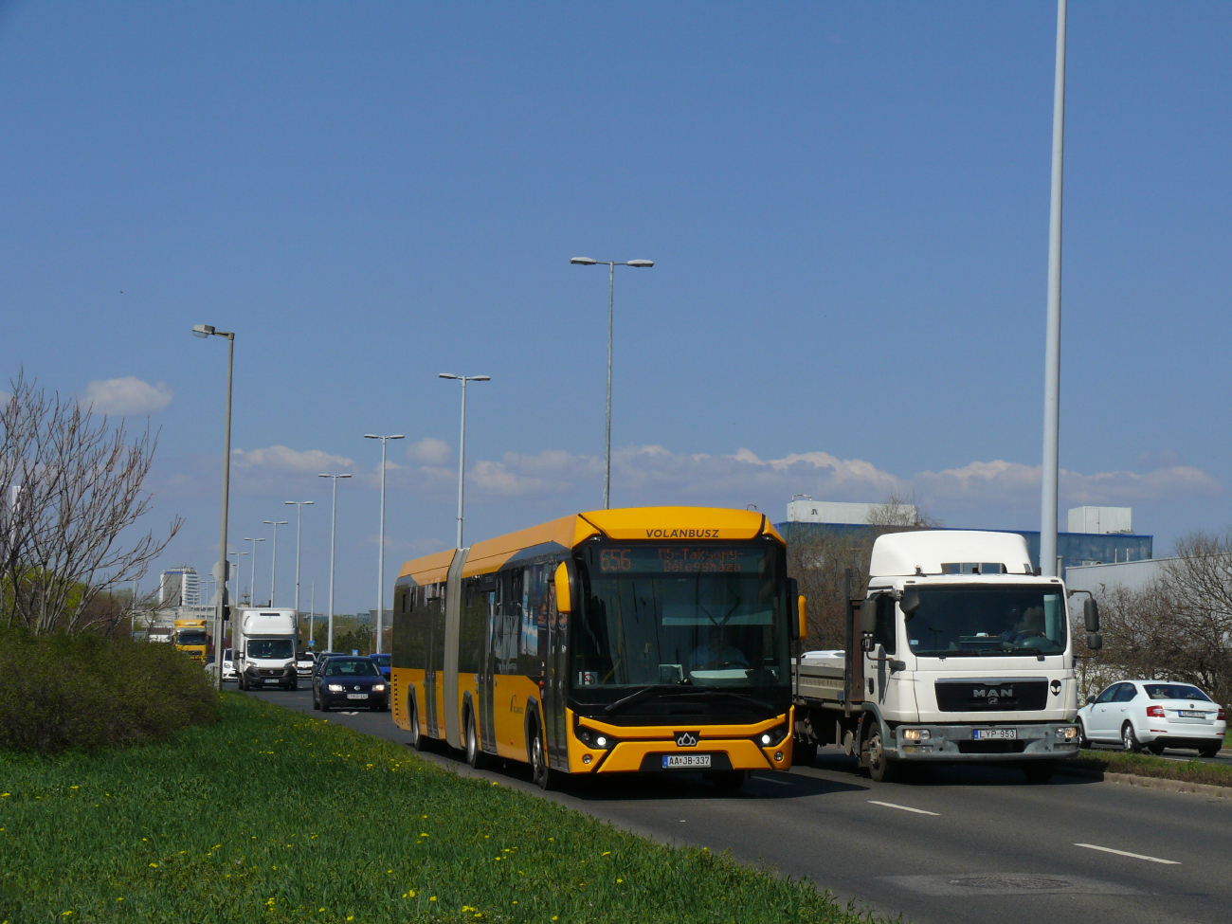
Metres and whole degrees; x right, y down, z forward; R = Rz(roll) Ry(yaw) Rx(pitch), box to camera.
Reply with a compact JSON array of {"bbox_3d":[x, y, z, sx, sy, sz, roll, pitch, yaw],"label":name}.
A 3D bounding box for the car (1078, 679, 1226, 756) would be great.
[{"bbox_3d":[10.930,5.240,57.500,1.814,1.460,4.670,3,-4,-11],"label":"car"}]

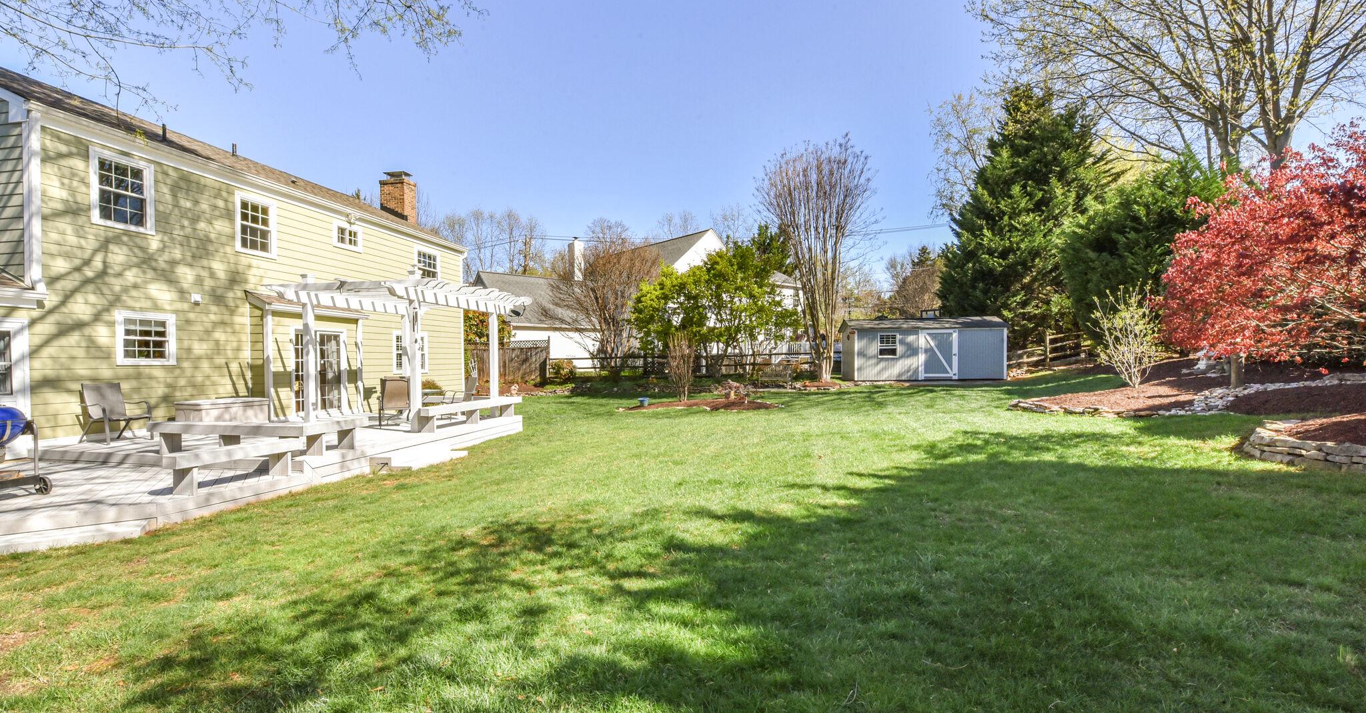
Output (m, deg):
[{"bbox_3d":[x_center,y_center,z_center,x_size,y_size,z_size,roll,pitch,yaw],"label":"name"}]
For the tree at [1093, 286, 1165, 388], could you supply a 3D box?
[{"bbox_3d":[11.734,-0.506,14.003,1.640,2.670,1.640,-1,0,0],"label":"tree"}]

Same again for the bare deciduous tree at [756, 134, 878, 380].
[{"bbox_3d":[5.013,-3.736,20.024,4.620,9.280,4.620,-1,0,0],"label":"bare deciduous tree"}]

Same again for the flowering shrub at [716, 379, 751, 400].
[{"bbox_3d":[1.562,1.021,16.394,1.090,0.690,1.090,-1,0,0],"label":"flowering shrub"}]

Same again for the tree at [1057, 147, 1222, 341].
[{"bbox_3d":[17.777,-4.056,20.525,5.430,7.820,5.430,-1,0,0],"label":"tree"}]

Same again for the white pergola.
[{"bbox_3d":[-5.592,-0.092,11.051,3.550,2.970,3.700,-1,0,14],"label":"white pergola"}]

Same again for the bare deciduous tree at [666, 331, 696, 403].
[{"bbox_3d":[-0.081,0.316,16.998,0.960,2.240,0.960,-1,0,0],"label":"bare deciduous tree"}]

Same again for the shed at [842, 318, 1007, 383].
[{"bbox_3d":[9.305,-0.277,20.975,5.700,2.380,2.700,-1,0,5],"label":"shed"}]

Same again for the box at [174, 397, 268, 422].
[{"bbox_3d":[-8.966,1.148,10.394,0.680,0.570,1.250,-1,0,14],"label":"box"}]

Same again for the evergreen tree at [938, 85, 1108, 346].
[{"bbox_3d":[15.643,-6.151,24.539,6.940,12.650,6.940,-1,0,0],"label":"evergreen tree"}]

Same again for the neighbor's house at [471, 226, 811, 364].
[{"bbox_3d":[-3.051,-3.921,37.526,20.000,10.200,13.000,-1,0,-29],"label":"neighbor's house"}]

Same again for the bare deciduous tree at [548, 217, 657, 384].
[{"bbox_3d":[-3.451,-2.483,23.017,4.760,7.090,4.760,-1,0,0],"label":"bare deciduous tree"}]

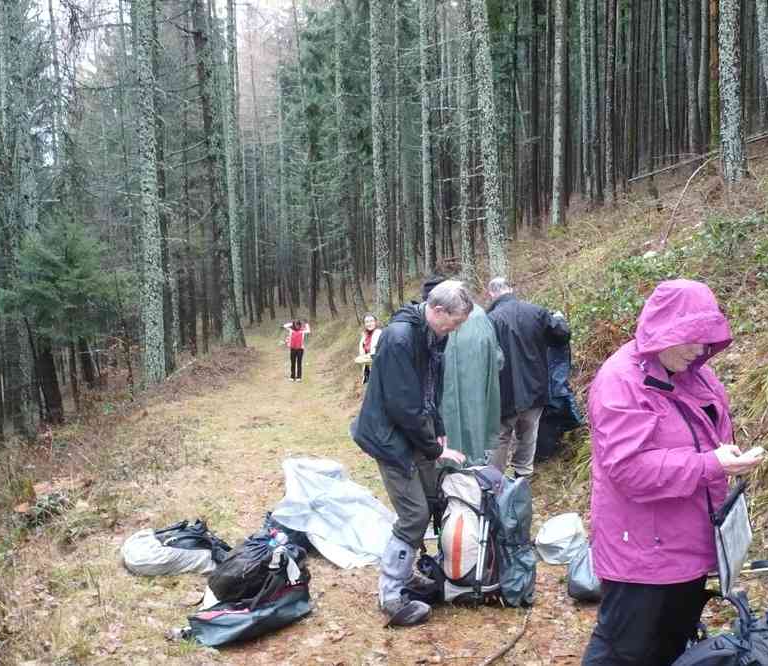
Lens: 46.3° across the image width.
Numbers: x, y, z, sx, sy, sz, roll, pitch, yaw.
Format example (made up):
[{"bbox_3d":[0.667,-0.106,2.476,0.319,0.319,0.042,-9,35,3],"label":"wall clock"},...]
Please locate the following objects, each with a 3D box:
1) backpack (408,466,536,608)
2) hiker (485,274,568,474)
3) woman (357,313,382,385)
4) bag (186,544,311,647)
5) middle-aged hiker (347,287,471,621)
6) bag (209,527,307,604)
[{"bbox_3d":[0.440,1.000,4.500,0.480,0.660,0.390,1,3,32],"label":"backpack"},{"bbox_3d":[1.180,0.380,7.450,0.700,1.690,0.480,-1,3,3],"label":"hiker"},{"bbox_3d":[-0.190,0.550,13.300,0.500,1.640,0.400,0,3,14],"label":"woman"},{"bbox_3d":[-0.640,1.220,4.220,0.330,0.270,0.580,2,4,45],"label":"bag"},{"bbox_3d":[0.133,0.560,4.330,0.570,1.620,0.530,0,3,18],"label":"middle-aged hiker"},{"bbox_3d":[-0.615,1.135,4.380,0.440,0.270,0.310,-28,18,-37],"label":"bag"}]

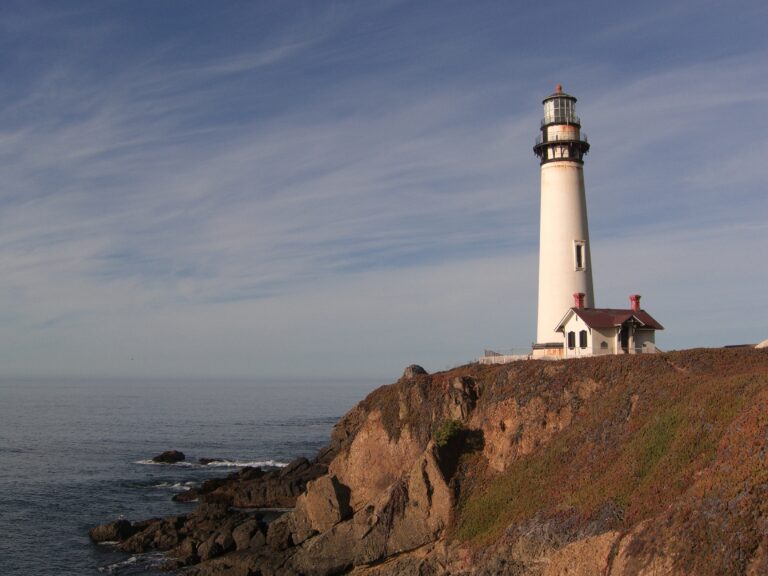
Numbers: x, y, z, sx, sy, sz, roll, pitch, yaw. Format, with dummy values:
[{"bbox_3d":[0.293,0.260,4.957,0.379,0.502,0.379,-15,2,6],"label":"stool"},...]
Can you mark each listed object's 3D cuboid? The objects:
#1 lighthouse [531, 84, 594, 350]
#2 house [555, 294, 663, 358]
[{"bbox_3d":[22.740,-8.480,105.560,8.400,35.000,8.400,-1,-6,12],"label":"lighthouse"},{"bbox_3d":[25.800,4.390,95.900,9.500,7.500,8.200,2,-6,-20],"label":"house"}]

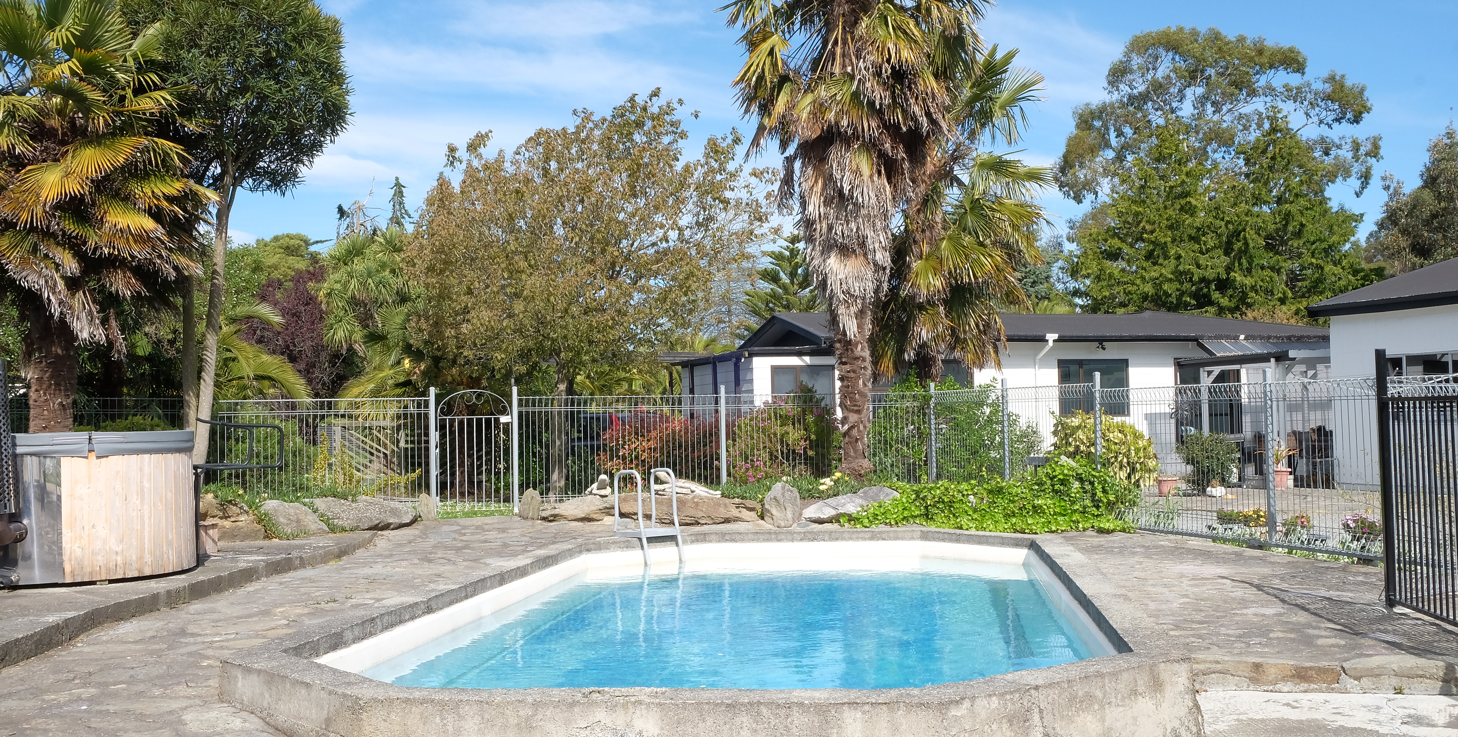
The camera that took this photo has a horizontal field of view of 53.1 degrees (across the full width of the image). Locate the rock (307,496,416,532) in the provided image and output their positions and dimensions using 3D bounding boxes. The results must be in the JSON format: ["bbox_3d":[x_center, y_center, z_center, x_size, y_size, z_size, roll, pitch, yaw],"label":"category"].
[{"bbox_3d":[-3.793,1.499,15.100,1.080,0.380,0.580,0,-2,-18],"label":"rock"}]

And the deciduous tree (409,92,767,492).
[{"bbox_3d":[-2.088,-1.119,21.549,5.100,5.988,4.800,-1,-2,0],"label":"deciduous tree"}]

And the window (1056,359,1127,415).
[{"bbox_3d":[6.100,0.324,24.400,1.200,0.970,0.100,-1,-2,3],"label":"window"}]

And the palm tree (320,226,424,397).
[{"bbox_3d":[-5.761,-0.141,23.519,1.800,4.329,1.800,-1,-2,0],"label":"palm tree"}]

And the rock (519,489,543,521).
[{"bbox_3d":[-2.075,1.429,15.262,0.250,0.304,0.200,-1,-2,0],"label":"rock"}]

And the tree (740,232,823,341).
[{"bbox_3d":[1.600,-0.640,39.000,3.200,6.300,3.200,-1,-2,0],"label":"tree"}]

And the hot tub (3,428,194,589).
[{"bbox_3d":[-4.878,0.949,10.512,1.980,1.000,1.980,-1,-2,0],"label":"hot tub"}]

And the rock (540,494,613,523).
[{"bbox_3d":[-1.646,1.516,15.900,0.840,0.320,0.500,-1,-2,0],"label":"rock"}]

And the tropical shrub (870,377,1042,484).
[{"bbox_3d":[2.618,0.762,16.883,1.900,1.339,1.500,-1,-2,0],"label":"tropical shrub"}]

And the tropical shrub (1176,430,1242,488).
[{"bbox_3d":[7.105,1.351,21.600,0.960,0.900,0.920,-1,-2,0],"label":"tropical shrub"}]

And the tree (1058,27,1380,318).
[{"bbox_3d":[14.814,-3.878,44.147,9.500,12.983,9.000,-1,-2,0],"label":"tree"}]

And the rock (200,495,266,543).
[{"bbox_3d":[-4.439,1.324,13.015,0.680,0.408,0.500,-1,-2,0],"label":"rock"}]

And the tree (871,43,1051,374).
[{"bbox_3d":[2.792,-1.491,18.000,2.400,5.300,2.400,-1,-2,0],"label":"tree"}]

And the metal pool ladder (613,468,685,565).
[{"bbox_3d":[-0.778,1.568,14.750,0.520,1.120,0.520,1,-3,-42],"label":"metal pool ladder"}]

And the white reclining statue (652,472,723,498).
[{"bbox_3d":[-0.425,1.140,14.300,0.700,0.250,0.280,-1,-2,0],"label":"white reclining statue"}]

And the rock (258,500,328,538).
[{"bbox_3d":[-3.964,1.372,13.263,0.620,0.318,0.450,-1,-2,0],"label":"rock"}]

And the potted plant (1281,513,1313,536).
[{"bbox_3d":[4.946,1.360,12.700,0.290,0.240,0.280,-1,-2,0],"label":"potted plant"}]

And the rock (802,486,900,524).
[{"bbox_3d":[1.305,1.432,15.400,1.030,0.400,0.550,-1,-2,0],"label":"rock"}]

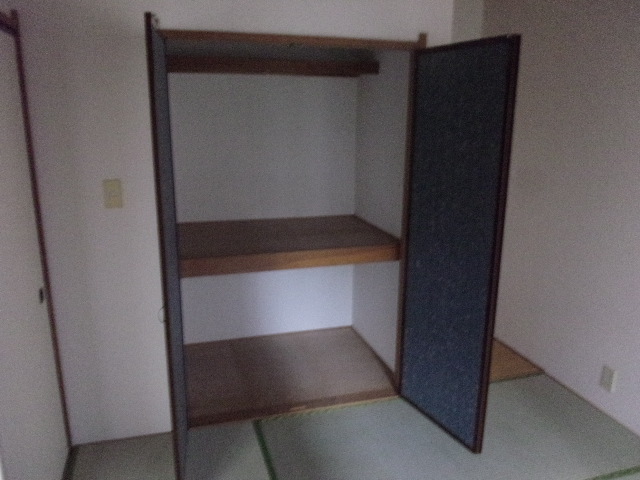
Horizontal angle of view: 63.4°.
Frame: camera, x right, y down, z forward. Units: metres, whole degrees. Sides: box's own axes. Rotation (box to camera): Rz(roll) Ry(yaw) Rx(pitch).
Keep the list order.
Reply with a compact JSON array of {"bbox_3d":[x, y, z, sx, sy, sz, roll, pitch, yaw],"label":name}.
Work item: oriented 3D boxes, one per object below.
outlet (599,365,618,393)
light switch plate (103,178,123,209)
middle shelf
[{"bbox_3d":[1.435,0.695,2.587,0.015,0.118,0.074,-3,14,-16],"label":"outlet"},{"bbox_3d":[-0.859,-0.190,2.148,0.071,0.120,0.015,-3,14,-16],"label":"light switch plate"},{"bbox_3d":[-0.226,0.005,2.906,1.164,0.088,0.840,-3,14,-16],"label":"middle shelf"}]

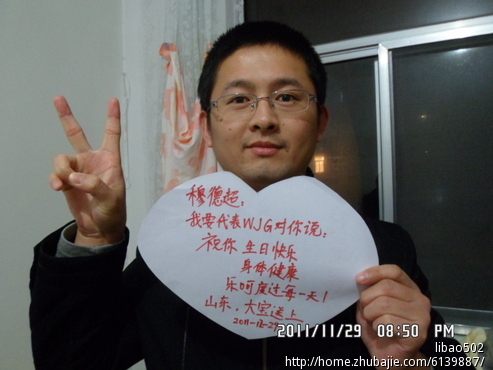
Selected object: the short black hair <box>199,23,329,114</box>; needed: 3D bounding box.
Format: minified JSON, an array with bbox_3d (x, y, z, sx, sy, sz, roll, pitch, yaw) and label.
[{"bbox_3d":[0.024,-0.168,0.630,0.196,0.172,0.205,-2,-3,2],"label":"short black hair"}]

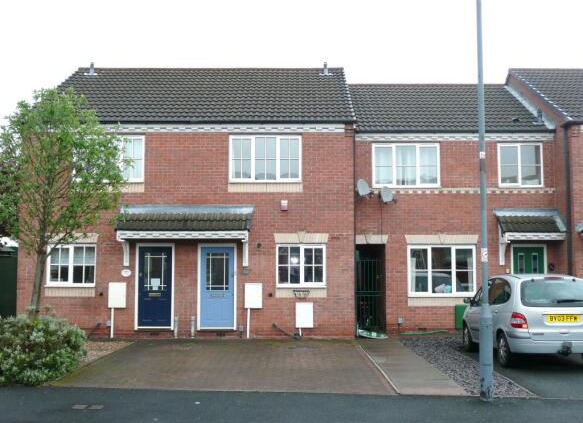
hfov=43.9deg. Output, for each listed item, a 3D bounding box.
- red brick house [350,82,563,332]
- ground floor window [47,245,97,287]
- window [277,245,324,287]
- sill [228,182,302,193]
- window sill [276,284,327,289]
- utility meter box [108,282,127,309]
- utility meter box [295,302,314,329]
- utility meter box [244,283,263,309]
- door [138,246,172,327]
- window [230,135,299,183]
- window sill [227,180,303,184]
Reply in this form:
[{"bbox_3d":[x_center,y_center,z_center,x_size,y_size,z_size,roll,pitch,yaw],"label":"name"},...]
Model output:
[{"bbox_3d":[4.080,-0.297,21.801,5.100,7.300,7.600,0,-5,0],"label":"red brick house"},{"bbox_3d":[-5.222,1.284,17.233,1.209,0.996,0.100,0,-5,0],"label":"ground floor window"},{"bbox_3d":[0.233,1.290,17.232,1.179,1.032,0.100,0,-5,0],"label":"window"},{"bbox_3d":[-0.616,-0.563,17.311,1.770,0.250,0.120,0,-5,0],"label":"sill"},{"bbox_3d":[0.236,1.772,17.112,1.210,0.090,0.140,0,-5,0],"label":"window sill"},{"bbox_3d":[-4.108,1.983,17.094,0.430,0.620,0.160,0,-5,0],"label":"utility meter box"},{"bbox_3d":[0.313,2.450,17.099,0.414,0.607,0.180,0,-5,0],"label":"utility meter box"},{"bbox_3d":[-0.889,2.002,17.135,0.413,0.597,0.180,0,-5,0],"label":"utility meter box"},{"bbox_3d":[-3.225,1.778,17.213,0.855,1.937,0.080,0,-5,0],"label":"door"},{"bbox_3d":[-0.626,-1.271,17.427,1.730,1.140,0.100,0,-5,0],"label":"window"},{"bbox_3d":[-0.622,-0.710,17.320,1.760,0.080,0.140,0,-5,0],"label":"window sill"}]

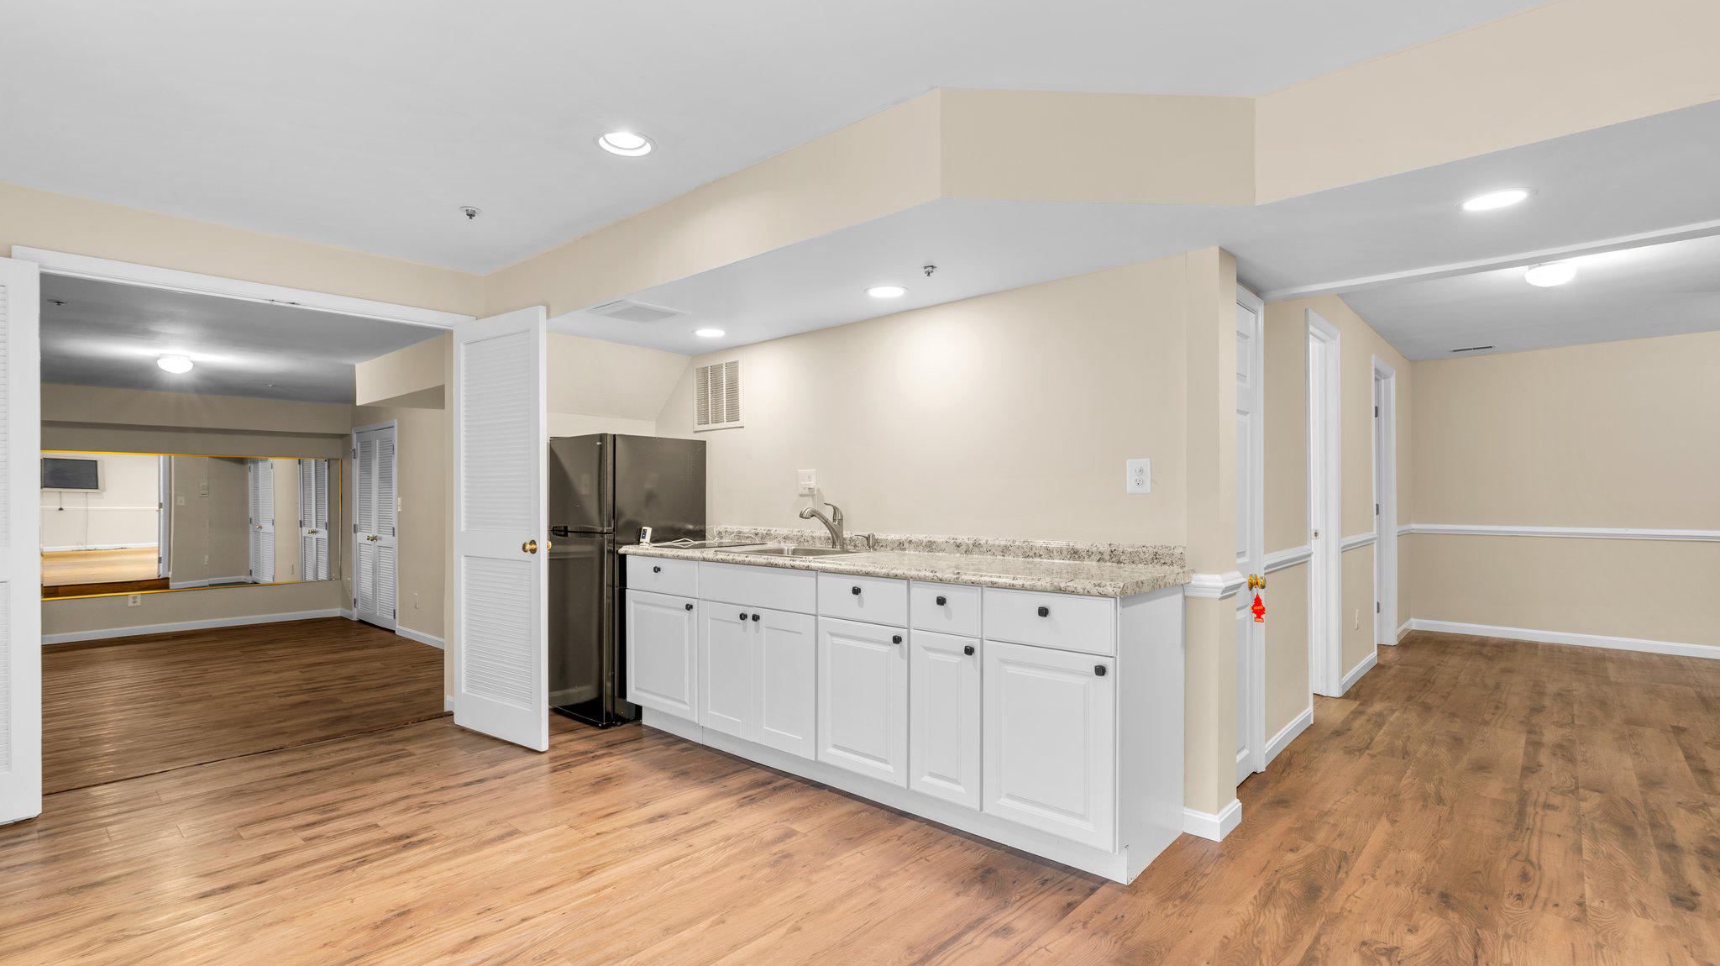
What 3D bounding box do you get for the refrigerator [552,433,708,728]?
[{"bbox_3d":[-1.319,0.504,4.306,0.588,1.490,0.670,-1,-1,40],"label":"refrigerator"}]

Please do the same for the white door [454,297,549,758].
[{"bbox_3d":[-1.760,0.223,3.738,0.725,2.020,0.036,0,-1,33],"label":"white door"}]

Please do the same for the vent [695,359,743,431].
[{"bbox_3d":[-0.828,-0.503,4.375,0.465,0.400,0.025,-1,-1,40],"label":"vent"}]

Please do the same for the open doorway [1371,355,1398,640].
[{"bbox_3d":[3.793,0.196,5.611,0.130,2.110,0.950,-1,-1,42],"label":"open doorway"}]

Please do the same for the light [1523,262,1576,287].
[{"bbox_3d":[3.309,-1.009,3.677,0.195,0.105,0.195,-1,-1,41],"label":"light"}]

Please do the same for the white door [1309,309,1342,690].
[{"bbox_3d":[2.479,0.185,4.178,0.130,2.110,0.800,-1,-1,42],"label":"white door"}]

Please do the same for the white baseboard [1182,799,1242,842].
[{"bbox_3d":[1.259,1.185,2.729,0.135,0.088,0.220,-1,-1,41],"label":"white baseboard"}]

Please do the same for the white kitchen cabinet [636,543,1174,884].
[{"bbox_3d":[-0.023,0.797,3.313,2.550,0.880,0.600,-1,-1,40],"label":"white kitchen cabinet"}]

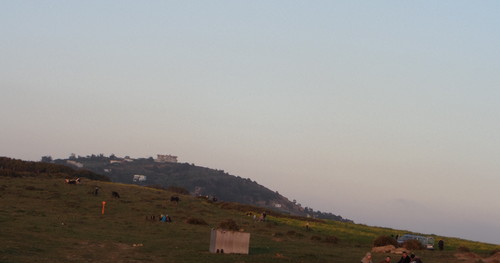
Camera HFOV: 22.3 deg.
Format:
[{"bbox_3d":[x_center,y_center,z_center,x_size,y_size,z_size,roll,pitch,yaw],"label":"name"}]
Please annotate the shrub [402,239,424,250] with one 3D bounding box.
[{"bbox_3d":[16.079,11.112,125.000,2.100,1.150,2.000,5,-4,0],"label":"shrub"}]

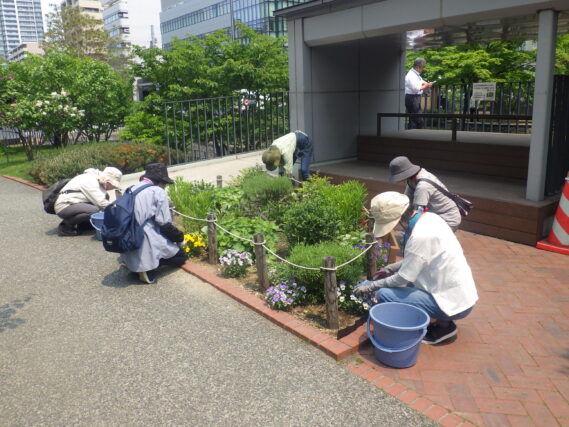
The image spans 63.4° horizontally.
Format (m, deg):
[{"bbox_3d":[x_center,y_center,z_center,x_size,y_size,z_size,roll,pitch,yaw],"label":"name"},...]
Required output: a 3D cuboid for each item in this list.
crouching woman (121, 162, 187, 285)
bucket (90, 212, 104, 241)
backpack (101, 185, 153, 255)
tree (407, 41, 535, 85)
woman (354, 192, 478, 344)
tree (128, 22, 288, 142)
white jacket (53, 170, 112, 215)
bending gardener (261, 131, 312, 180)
[{"bbox_3d":[-1.113,0.060,3.850,0.480,0.930,0.620,10,18,40],"label":"crouching woman"},{"bbox_3d":[-1.984,0.145,5.051,0.300,0.250,0.300,-2,14,0],"label":"bucket"},{"bbox_3d":[-1.275,0.047,3.600,0.330,0.480,0.240,9,3,38],"label":"backpack"},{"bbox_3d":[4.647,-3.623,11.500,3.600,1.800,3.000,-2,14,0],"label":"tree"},{"bbox_3d":[0.787,0.302,2.768,0.720,0.860,0.500,1,14,12],"label":"woman"},{"bbox_3d":[-1.897,-3.204,11.800,4.100,3.200,3.500,-2,14,0],"label":"tree"},{"bbox_3d":[-2.291,-0.238,5.220,0.640,0.500,0.480,-3,14,-5],"label":"white jacket"},{"bbox_3d":[0.036,-0.754,7.039,0.800,0.930,0.480,-9,16,-29],"label":"bending gardener"}]

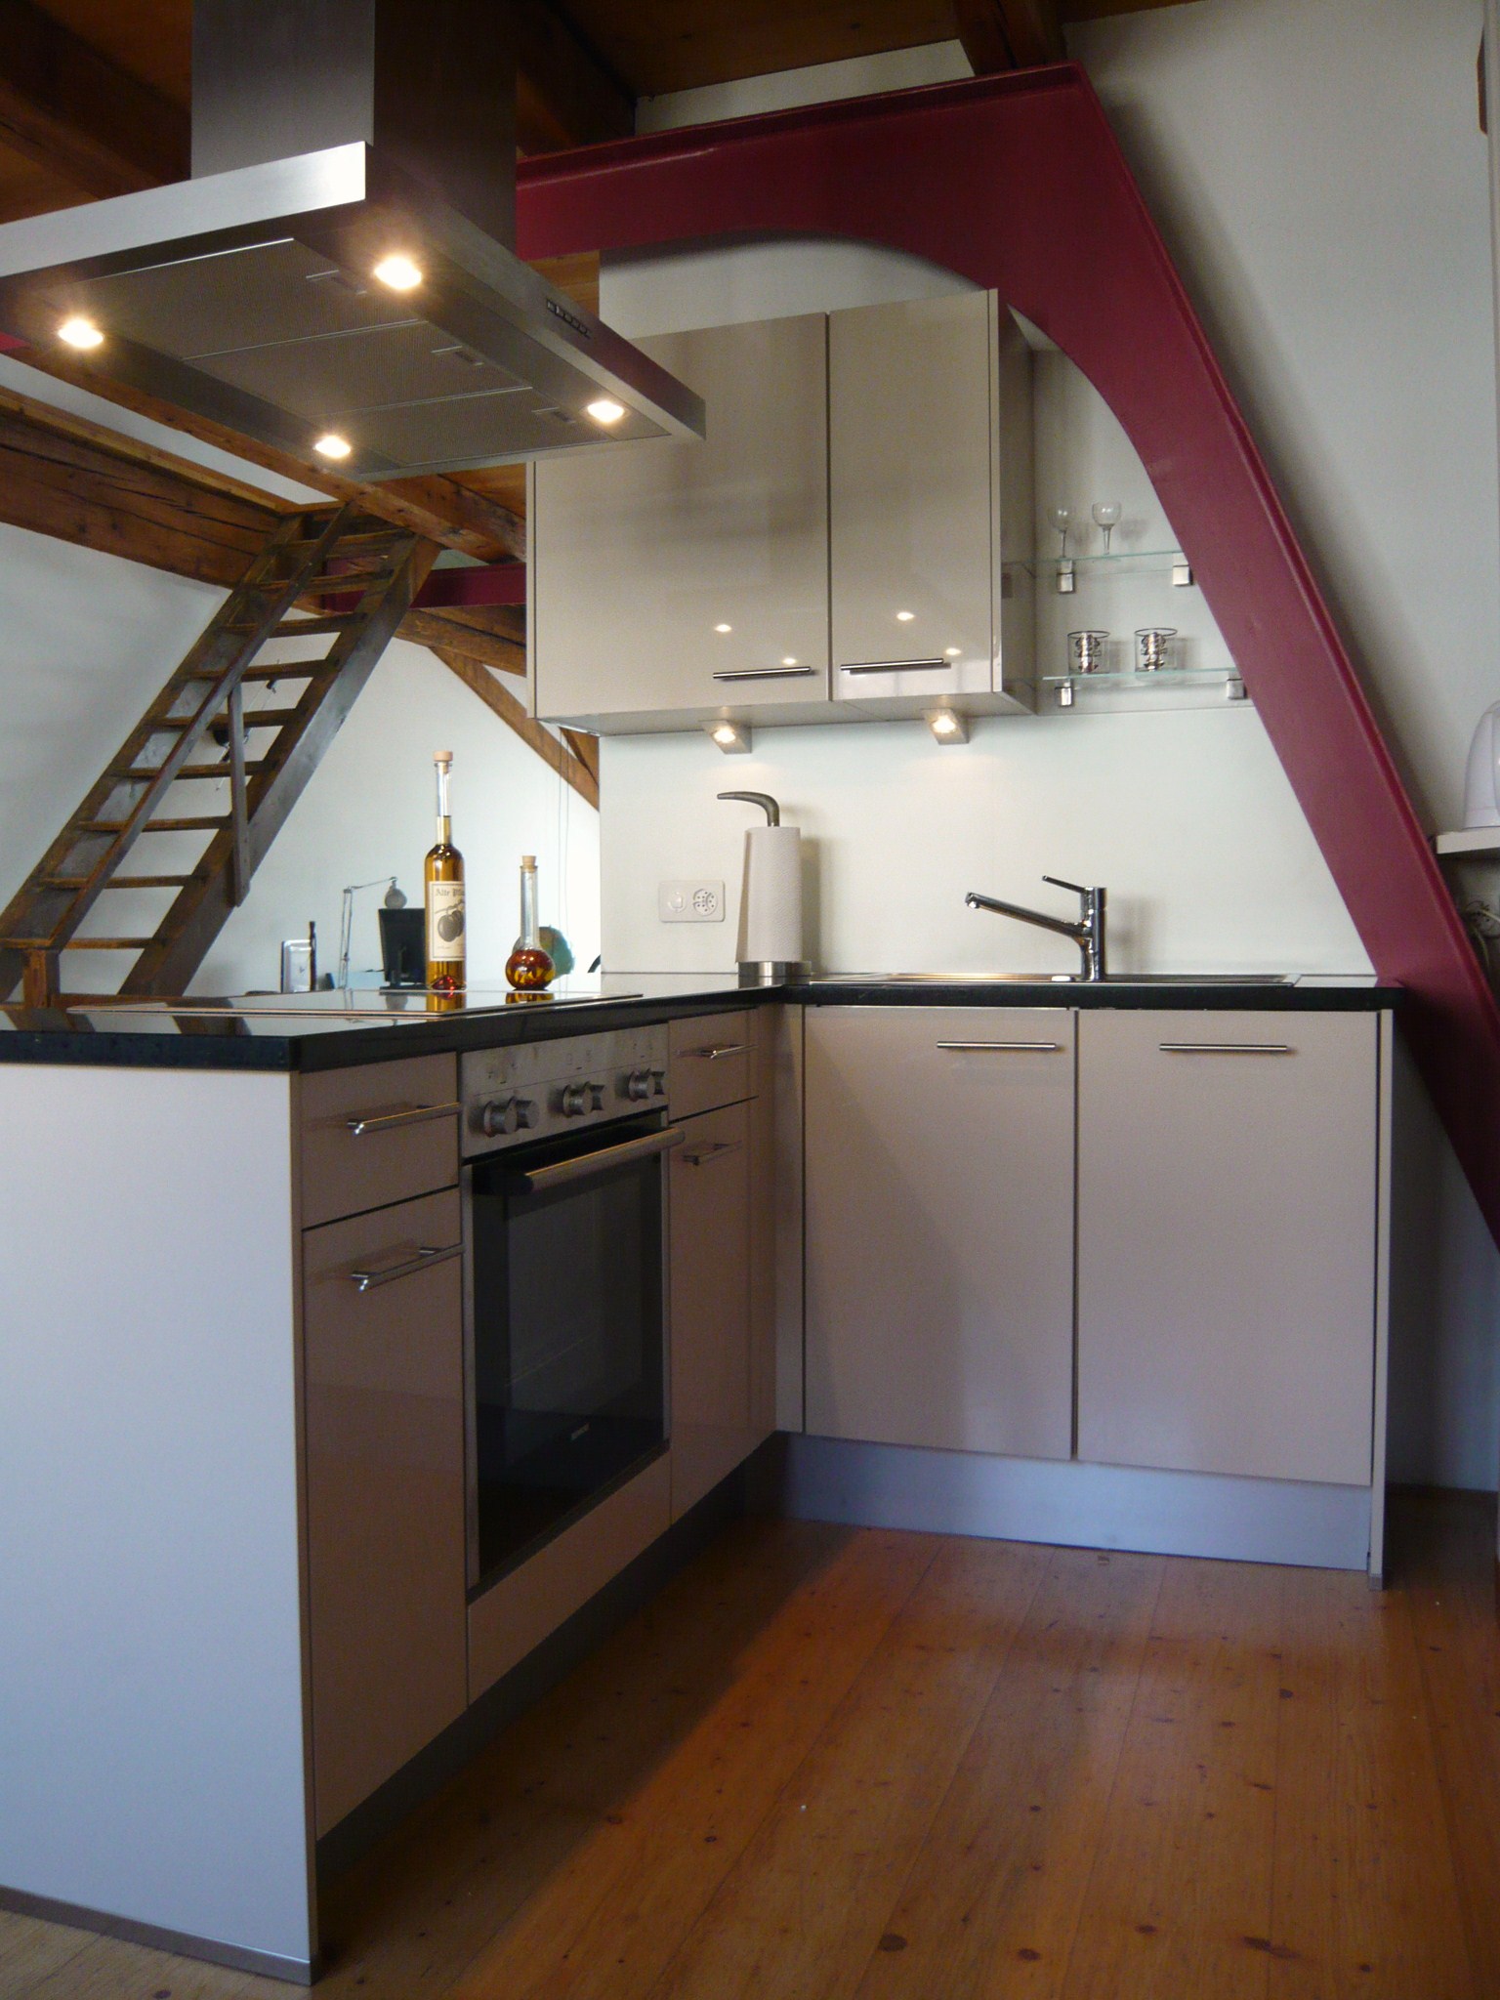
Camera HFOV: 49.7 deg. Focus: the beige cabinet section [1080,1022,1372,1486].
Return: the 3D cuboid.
[{"bbox_3d":[0.827,0.371,2.792,0.450,0.722,0.580,0,2,19],"label":"beige cabinet section"}]

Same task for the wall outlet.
[{"bbox_3d":[-0.124,-0.207,3.409,0.148,0.088,0.014,0,2,19],"label":"wall outlet"}]

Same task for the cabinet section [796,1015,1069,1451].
[{"bbox_3d":[0.400,0.368,2.936,0.453,0.722,0.580,0,2,19],"label":"cabinet section"}]

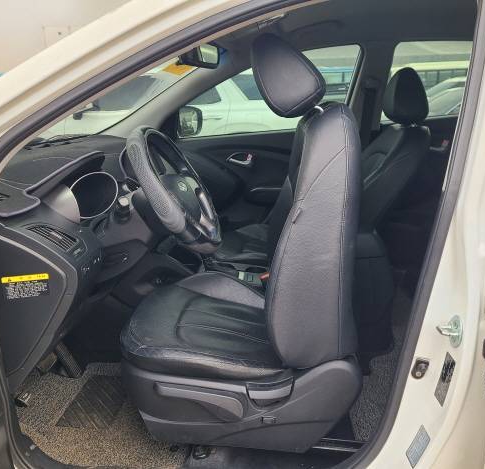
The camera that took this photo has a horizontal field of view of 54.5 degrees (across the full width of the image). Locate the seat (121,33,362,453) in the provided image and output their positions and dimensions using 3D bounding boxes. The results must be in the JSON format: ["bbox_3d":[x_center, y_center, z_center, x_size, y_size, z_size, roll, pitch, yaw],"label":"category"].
[{"bbox_3d":[-0.017,-0.021,1.307,0.645,1.010,0.530,2,17,7],"label":"seat"}]

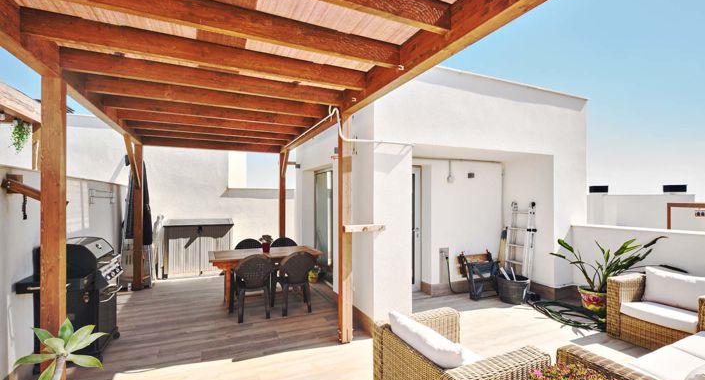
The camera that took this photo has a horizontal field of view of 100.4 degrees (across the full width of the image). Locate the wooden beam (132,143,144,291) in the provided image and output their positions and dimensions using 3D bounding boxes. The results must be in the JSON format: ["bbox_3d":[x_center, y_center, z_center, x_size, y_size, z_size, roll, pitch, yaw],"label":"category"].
[{"bbox_3d":[-3.682,0.472,5.051,0.120,2.495,0.120,0,-1,-26],"label":"wooden beam"}]

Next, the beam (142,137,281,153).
[{"bbox_3d":[-2.645,-0.922,5.761,2.440,0.250,0.100,0,-1,-24],"label":"beam"}]

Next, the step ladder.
[{"bbox_3d":[2.810,0.962,4.973,0.220,1.520,0.400,7,-3,-24],"label":"step ladder"}]

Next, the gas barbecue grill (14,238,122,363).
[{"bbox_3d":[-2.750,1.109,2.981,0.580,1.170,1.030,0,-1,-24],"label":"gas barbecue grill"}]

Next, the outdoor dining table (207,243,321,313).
[{"bbox_3d":[-1.324,1.310,4.412,1.480,0.750,0.790,0,-1,-25],"label":"outdoor dining table"}]

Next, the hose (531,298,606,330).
[{"bbox_3d":[2.805,1.587,3.839,0.700,0.100,0.920,0,-1,-26],"label":"hose"}]

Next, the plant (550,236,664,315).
[{"bbox_3d":[3.293,1.133,3.892,1.080,1.000,0.850,-2,-2,40],"label":"plant"}]

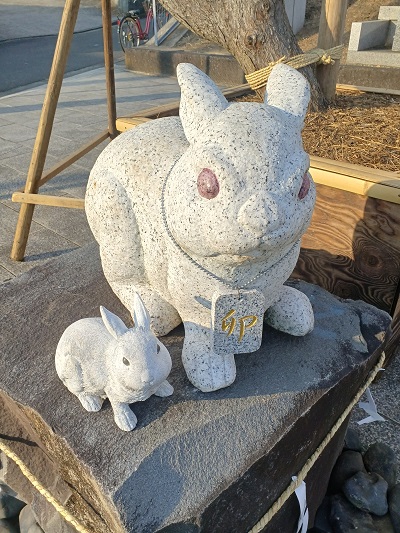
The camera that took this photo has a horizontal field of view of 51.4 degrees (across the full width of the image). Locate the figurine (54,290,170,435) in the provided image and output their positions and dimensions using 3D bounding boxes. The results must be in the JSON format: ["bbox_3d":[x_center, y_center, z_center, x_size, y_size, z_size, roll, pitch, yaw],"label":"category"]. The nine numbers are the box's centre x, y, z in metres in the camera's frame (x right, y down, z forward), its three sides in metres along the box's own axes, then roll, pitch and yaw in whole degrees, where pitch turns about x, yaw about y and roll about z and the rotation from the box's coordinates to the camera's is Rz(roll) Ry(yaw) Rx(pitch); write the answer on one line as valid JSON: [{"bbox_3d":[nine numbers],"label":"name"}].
[{"bbox_3d":[-0.130,0.103,0.565,0.160,0.168,0.103,24,41,34],"label":"figurine"}]

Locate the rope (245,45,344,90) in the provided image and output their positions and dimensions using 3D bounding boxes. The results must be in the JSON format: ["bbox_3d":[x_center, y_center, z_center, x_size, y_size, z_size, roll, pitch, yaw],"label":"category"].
[{"bbox_3d":[0.399,-0.840,1.754,0.400,0.170,0.220,-2,33,0],"label":"rope"}]

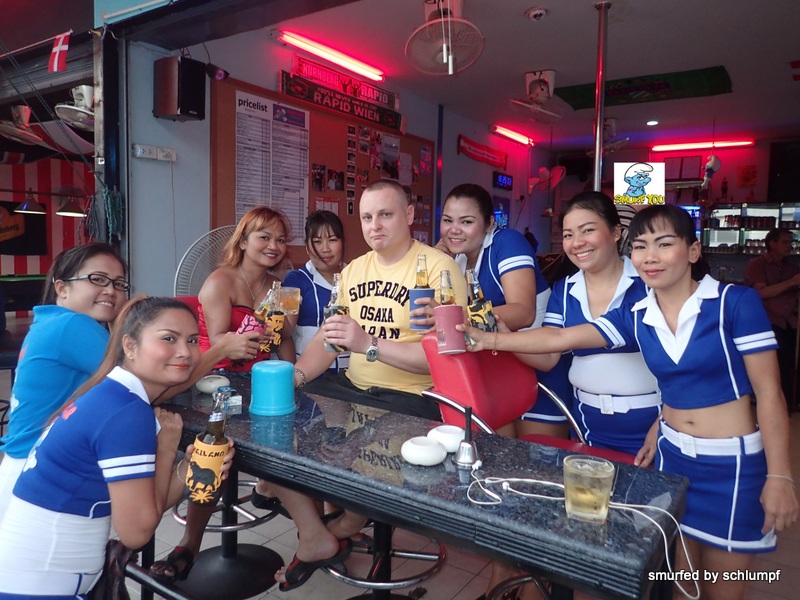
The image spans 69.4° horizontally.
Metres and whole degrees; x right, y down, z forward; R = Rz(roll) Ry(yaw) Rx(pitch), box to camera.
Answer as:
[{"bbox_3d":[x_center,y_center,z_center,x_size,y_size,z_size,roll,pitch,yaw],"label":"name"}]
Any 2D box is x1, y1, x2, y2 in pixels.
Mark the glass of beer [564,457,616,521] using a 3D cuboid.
[{"bbox_3d":[0.311,0.312,0.955,0.083,0.086,0.083,3,3,26],"label":"glass of beer"}]

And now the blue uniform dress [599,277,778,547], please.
[{"bbox_3d":[0.769,0.288,1.550,0.280,0.690,0.380,-1,4,-42],"label":"blue uniform dress"}]

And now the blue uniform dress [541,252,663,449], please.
[{"bbox_3d":[0.665,0.211,1.860,0.390,0.690,0.280,3,3,33],"label":"blue uniform dress"}]

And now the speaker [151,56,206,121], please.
[{"bbox_3d":[-1.272,-1.207,3.355,0.210,0.325,0.165,5,7,35],"label":"speaker"}]

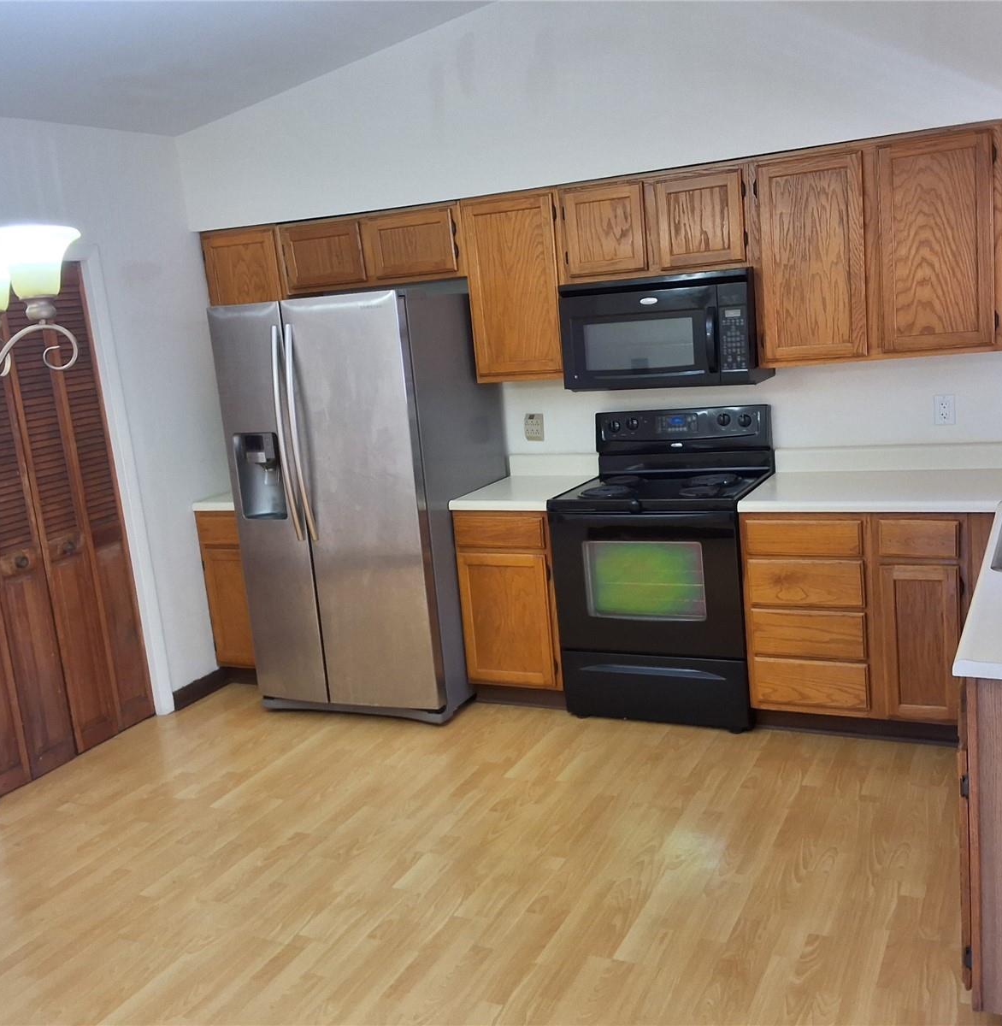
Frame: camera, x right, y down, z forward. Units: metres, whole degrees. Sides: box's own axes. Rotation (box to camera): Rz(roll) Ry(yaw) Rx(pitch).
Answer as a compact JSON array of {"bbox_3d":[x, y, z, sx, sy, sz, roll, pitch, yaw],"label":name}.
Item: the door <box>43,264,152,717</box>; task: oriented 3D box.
[{"bbox_3d":[-1.753,-0.042,4.811,0.032,2.018,0.221,0,13,27],"label":"door"}]

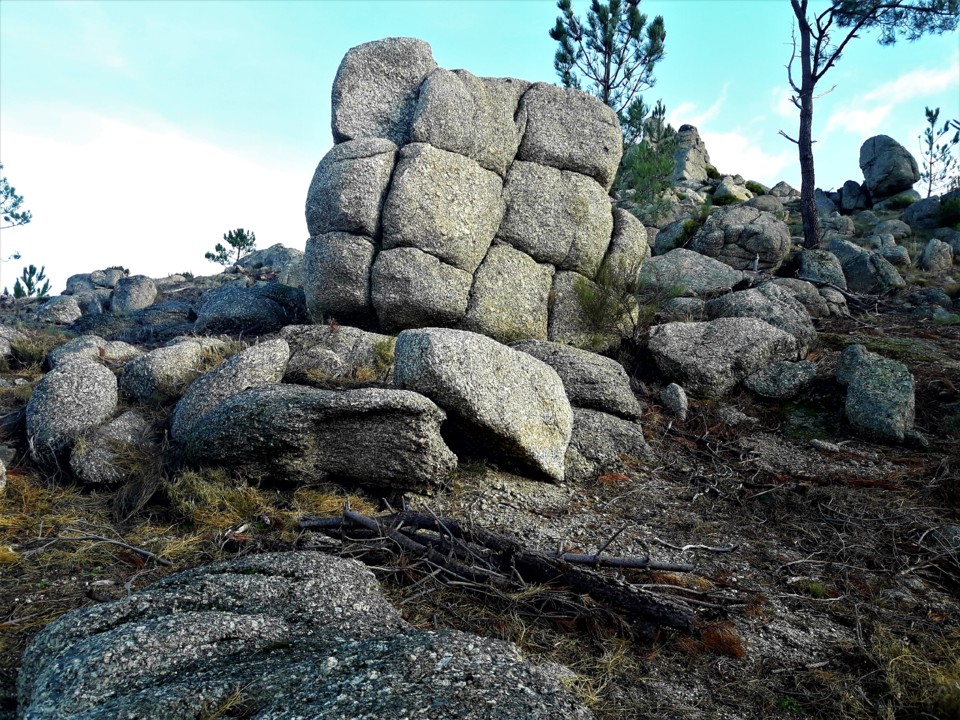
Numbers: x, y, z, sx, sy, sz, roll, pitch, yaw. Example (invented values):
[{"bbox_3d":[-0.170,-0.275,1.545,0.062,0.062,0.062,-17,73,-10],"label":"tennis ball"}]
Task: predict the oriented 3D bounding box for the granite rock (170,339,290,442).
[{"bbox_3d":[-1.872,0.260,5.850,0.860,0.800,0.650,0,-3,-5],"label":"granite rock"}]

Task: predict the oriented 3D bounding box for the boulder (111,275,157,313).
[{"bbox_3d":[-6.024,-1.139,13.500,0.800,0.660,0.720,1,-3,-24],"label":"boulder"}]

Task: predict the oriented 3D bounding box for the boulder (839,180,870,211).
[{"bbox_3d":[10.610,-4.632,22.000,0.900,0.950,0.800,-1,-3,26],"label":"boulder"}]

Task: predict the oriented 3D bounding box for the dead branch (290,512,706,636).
[{"bbox_3d":[0.022,1.014,3.850,2.100,0.330,0.680,-1,-3,26],"label":"dead branch"}]

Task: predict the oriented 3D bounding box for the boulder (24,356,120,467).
[{"bbox_3d":[-3.998,0.507,7.600,0.814,1.013,0.733,2,-4,-28],"label":"boulder"}]

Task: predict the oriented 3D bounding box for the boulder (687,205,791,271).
[{"bbox_3d":[4.770,-2.247,14.300,1.779,1.197,1.423,-1,-3,19],"label":"boulder"}]

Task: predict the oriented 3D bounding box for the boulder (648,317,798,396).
[{"bbox_3d":[2.603,-0.027,8.300,1.484,0.876,1.068,-1,-3,17],"label":"boulder"}]

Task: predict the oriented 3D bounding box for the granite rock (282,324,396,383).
[{"bbox_3d":[-1.484,-0.038,8.200,1.185,0.654,0.888,1,-4,-10],"label":"granite rock"}]

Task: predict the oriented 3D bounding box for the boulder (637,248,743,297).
[{"bbox_3d":[3.507,-1.465,13.000,1.713,0.779,1.285,-1,-4,15],"label":"boulder"}]

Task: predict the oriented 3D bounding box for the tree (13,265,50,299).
[{"bbox_3d":[-11.552,-1.996,20.000,0.950,0.920,0.900,2,-3,-30],"label":"tree"}]

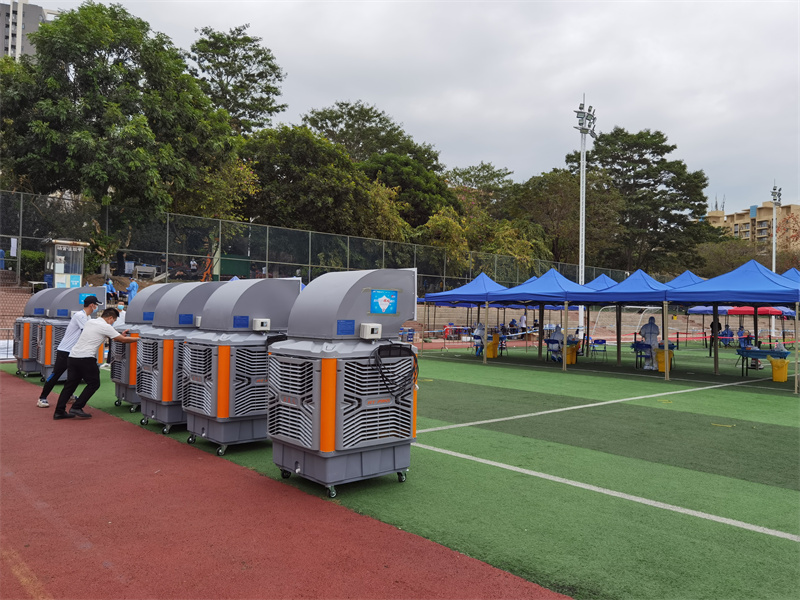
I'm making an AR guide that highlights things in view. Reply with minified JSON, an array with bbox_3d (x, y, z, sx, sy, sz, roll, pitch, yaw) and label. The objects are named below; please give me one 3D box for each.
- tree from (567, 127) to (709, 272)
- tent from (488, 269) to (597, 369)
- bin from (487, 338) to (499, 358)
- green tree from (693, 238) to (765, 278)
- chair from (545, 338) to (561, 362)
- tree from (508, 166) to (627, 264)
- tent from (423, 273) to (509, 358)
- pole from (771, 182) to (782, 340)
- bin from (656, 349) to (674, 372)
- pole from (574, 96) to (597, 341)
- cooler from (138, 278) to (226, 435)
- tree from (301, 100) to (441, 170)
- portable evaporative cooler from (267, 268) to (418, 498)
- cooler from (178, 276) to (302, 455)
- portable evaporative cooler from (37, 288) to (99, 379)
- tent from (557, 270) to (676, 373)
[{"bbox_3d":[27.500,-9.742,72.252,16.000,21.000,16.000,1,-1,0],"label":"tree"},{"bbox_3d":[4.957,0.535,20.248,3.000,3.130,3.000,2,-1,-42],"label":"tent"},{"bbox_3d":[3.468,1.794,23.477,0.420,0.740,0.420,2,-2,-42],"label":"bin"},{"bbox_3d":[41.062,-3.688,78.000,9.000,8.000,8.500,1,-1,0],"label":"green tree"},{"bbox_3d":[5.225,1.712,21.200,0.470,0.820,0.500,0,-1,27],"label":"chair"},{"bbox_3d":[15.197,-5.995,58.000,10.800,12.400,10.000,1,-1,0],"label":"tree"},{"bbox_3d":[2.983,0.558,22.465,3.000,3.090,3.000,2,-1,-42],"label":"tent"},{"bbox_3d":[36.628,-4.068,60.688,1.600,15.150,0.800,2,-1,-42],"label":"pole"},{"bbox_3d":[7.978,1.815,18.777,0.440,0.670,0.420,2,-2,-42],"label":"bin"},{"bbox_3d":[11.488,-5.130,38.688,1.600,15.230,0.800,2,-1,-42],"label":"pole"},{"bbox_3d":[-2.795,0.694,8.396,1.100,2.000,1.070,2,-2,-41],"label":"cooler"},{"bbox_3d":[-2.848,-10.036,60.242,14.000,18.800,14.000,1,-1,0],"label":"tree"},{"bbox_3d":[-0.516,0.683,5.863,1.100,2.000,1.070,2,-2,-40],"label":"portable evaporative cooler"},{"bbox_3d":[-1.819,0.690,7.337,1.100,2.000,1.070,2,-2,-42],"label":"cooler"},{"bbox_3d":[-7.076,0.745,13.463,1.170,2.080,1.110,2,-1,-41],"label":"portable evaporative cooler"},{"bbox_3d":[6.930,0.601,18.029,3.000,2.990,3.000,2,-1,-42],"label":"tent"}]

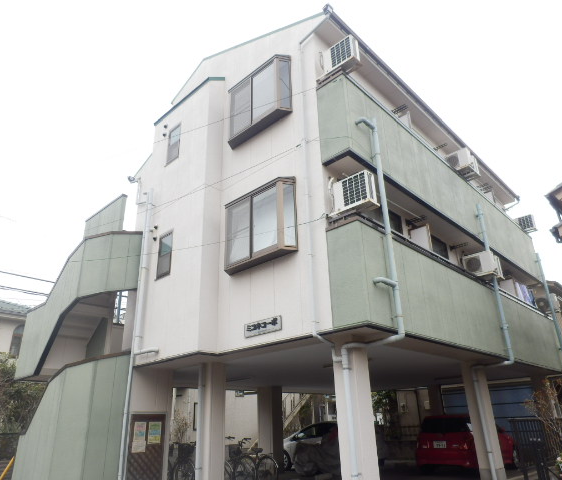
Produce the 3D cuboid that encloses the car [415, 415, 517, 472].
[{"bbox_3d":[5.572,5.996,13.126,1.640,1.480,3.800,-19,-29,35],"label":"car"}]

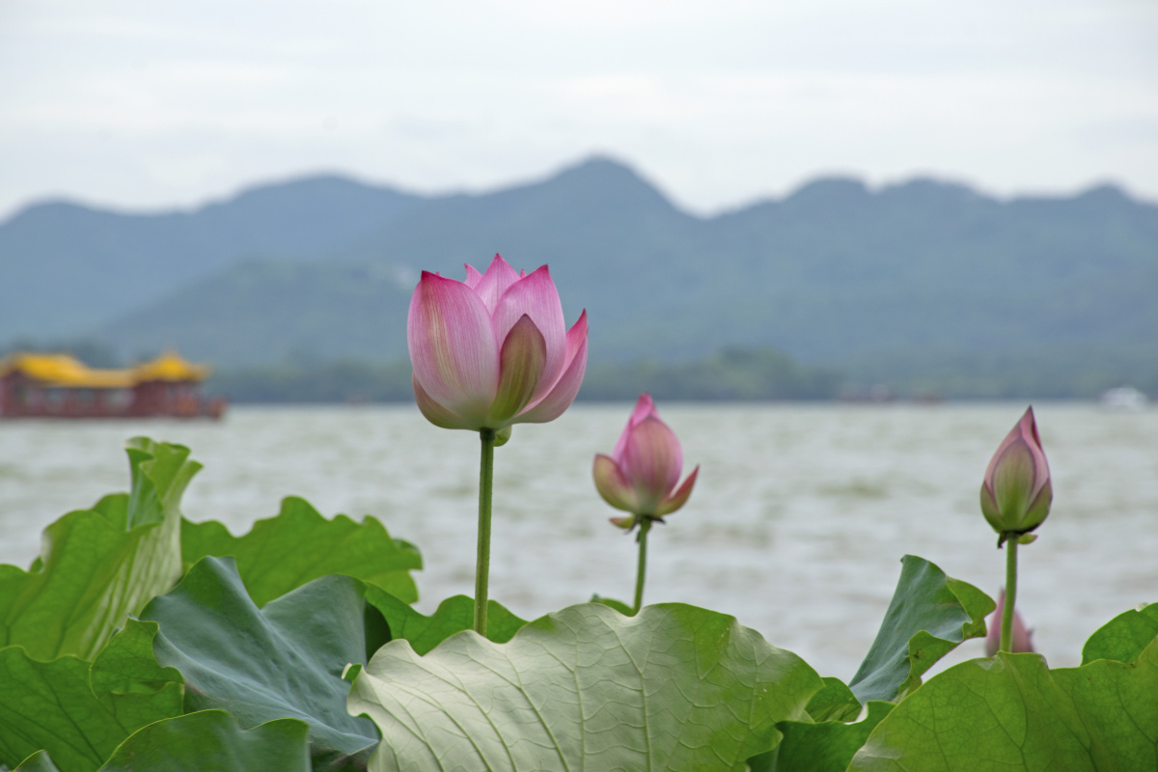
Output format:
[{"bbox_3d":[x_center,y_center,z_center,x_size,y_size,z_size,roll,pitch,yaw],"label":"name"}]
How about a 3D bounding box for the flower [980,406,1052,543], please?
[{"bbox_3d":[0.389,0.078,6.000,0.064,0.121,0.064,7,0,0],"label":"flower"}]

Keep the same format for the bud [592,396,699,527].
[{"bbox_3d":[0.065,0.072,6.500,0.102,0.127,0.100,0,0,0],"label":"bud"}]

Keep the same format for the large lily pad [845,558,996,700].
[{"bbox_3d":[0.287,0.211,5.700,0.145,0.160,0.170,0,0,0],"label":"large lily pad"}]

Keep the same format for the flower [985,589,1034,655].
[{"bbox_3d":[0.531,0.304,8.300,0.063,0.110,0.063,2,0,0],"label":"flower"}]

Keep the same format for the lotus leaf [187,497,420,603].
[{"bbox_3d":[-0.282,0.173,6.500,0.290,0.160,0.260,0,0,0],"label":"lotus leaf"}]

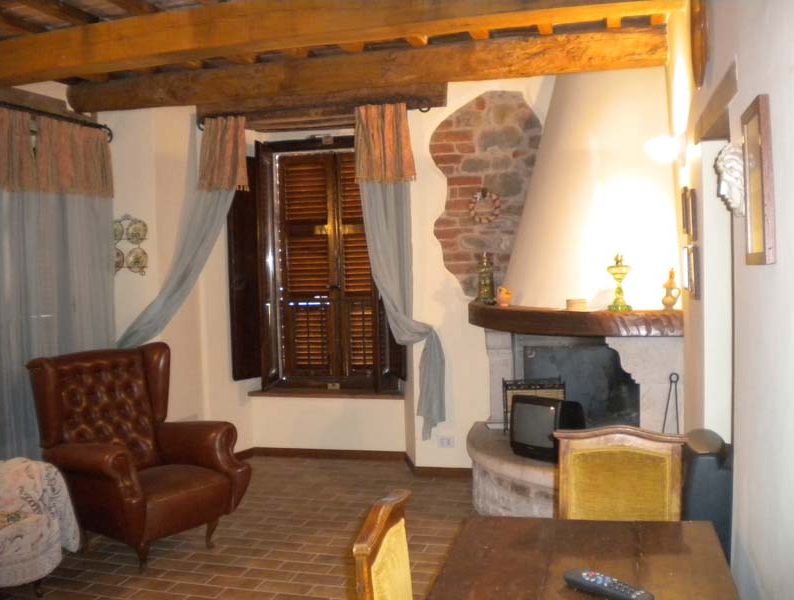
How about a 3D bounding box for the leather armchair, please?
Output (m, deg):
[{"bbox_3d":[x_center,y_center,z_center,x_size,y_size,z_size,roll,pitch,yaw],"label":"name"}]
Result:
[{"bbox_3d":[-1.379,0.818,4.376,0.750,1.071,0.826,1,4,39],"label":"leather armchair"}]

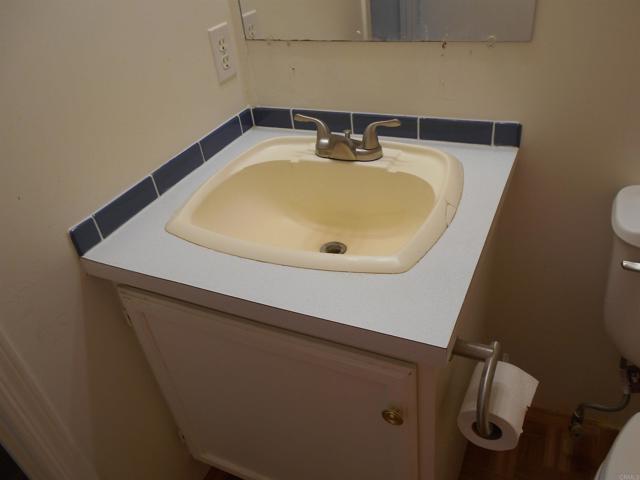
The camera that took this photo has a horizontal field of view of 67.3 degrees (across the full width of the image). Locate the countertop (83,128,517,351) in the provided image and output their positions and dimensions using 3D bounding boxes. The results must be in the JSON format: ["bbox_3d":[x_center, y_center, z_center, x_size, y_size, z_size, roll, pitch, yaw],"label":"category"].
[{"bbox_3d":[-0.007,-0.065,0.908,0.634,0.042,0.566,10,39,25],"label":"countertop"}]

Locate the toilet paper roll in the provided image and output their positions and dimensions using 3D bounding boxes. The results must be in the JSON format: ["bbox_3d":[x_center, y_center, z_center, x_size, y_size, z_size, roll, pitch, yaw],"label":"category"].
[{"bbox_3d":[0.270,0.256,0.745,0.094,0.096,0.102,10,39,25],"label":"toilet paper roll"}]

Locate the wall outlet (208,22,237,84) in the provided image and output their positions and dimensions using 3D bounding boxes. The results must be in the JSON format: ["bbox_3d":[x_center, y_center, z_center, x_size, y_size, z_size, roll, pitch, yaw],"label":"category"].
[{"bbox_3d":[-0.219,-0.416,1.075,0.008,0.114,0.070,10,39,25],"label":"wall outlet"}]

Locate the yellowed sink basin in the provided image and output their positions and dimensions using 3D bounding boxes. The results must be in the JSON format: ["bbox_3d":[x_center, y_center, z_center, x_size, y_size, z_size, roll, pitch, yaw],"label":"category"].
[{"bbox_3d":[0.004,-0.027,0.936,0.505,0.178,0.428,10,39,25],"label":"yellowed sink basin"}]

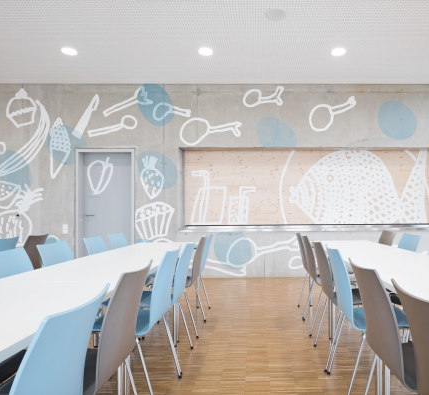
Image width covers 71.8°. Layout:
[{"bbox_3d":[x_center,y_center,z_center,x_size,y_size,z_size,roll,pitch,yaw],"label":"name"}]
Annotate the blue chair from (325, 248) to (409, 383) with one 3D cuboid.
[{"bbox_3d":[0.983,0.751,1.830,0.500,0.860,0.460,0,-1,3],"label":"blue chair"}]

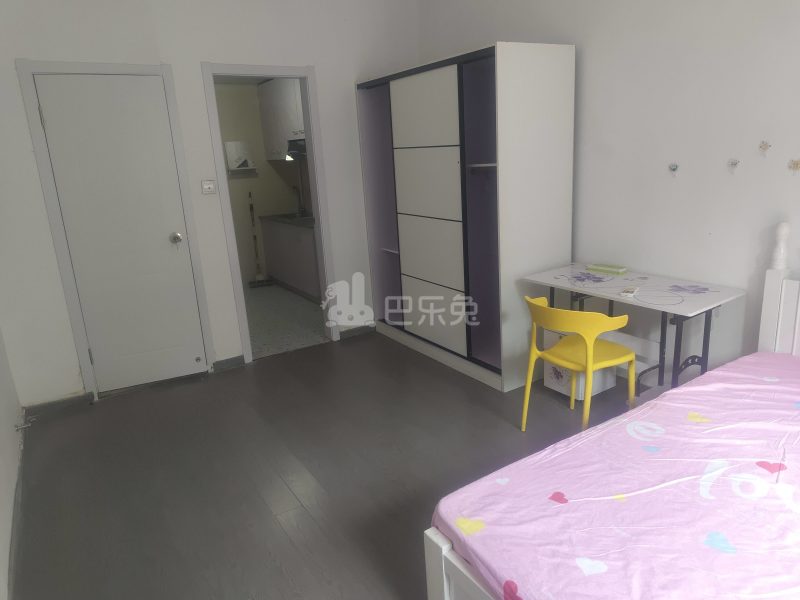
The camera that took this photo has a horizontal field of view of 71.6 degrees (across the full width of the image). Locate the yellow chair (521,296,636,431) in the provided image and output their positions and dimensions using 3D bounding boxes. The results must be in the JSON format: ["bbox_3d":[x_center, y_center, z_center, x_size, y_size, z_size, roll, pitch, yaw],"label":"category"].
[{"bbox_3d":[0.913,0.342,2.845,0.480,0.742,0.490,-13,17,-34],"label":"yellow chair"}]

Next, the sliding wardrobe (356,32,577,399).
[{"bbox_3d":[0.409,-0.598,3.973,0.600,2.000,1.590,-13,18,-30],"label":"sliding wardrobe"}]

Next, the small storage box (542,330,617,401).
[{"bbox_3d":[1.122,0.351,3.449,0.328,0.399,0.288,-12,17,-29],"label":"small storage box"}]

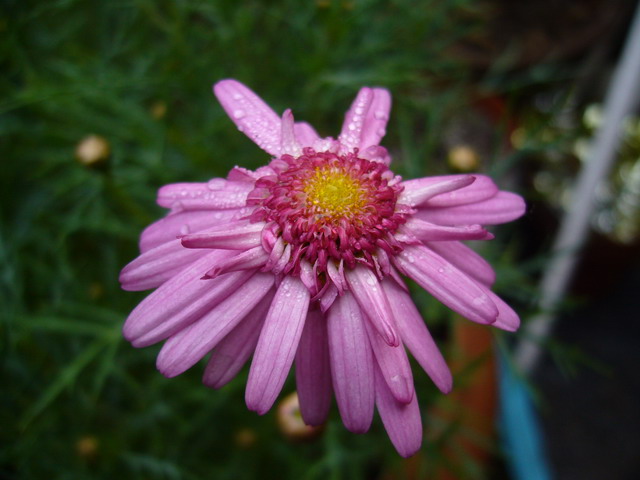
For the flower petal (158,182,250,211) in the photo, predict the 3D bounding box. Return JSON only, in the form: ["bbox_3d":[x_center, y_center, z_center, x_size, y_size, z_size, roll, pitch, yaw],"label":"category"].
[{"bbox_3d":[-0.019,-0.007,0.108,0.017,0.003,0.005,0,52,17],"label":"flower petal"}]

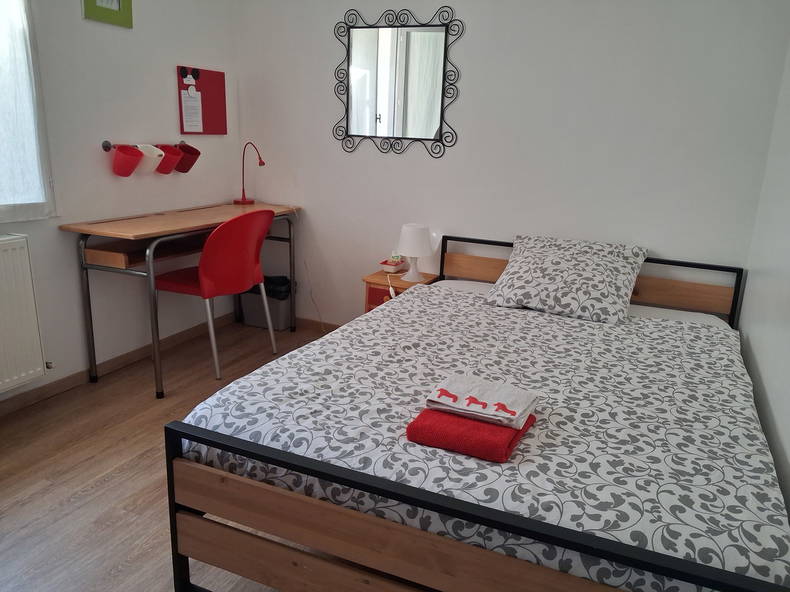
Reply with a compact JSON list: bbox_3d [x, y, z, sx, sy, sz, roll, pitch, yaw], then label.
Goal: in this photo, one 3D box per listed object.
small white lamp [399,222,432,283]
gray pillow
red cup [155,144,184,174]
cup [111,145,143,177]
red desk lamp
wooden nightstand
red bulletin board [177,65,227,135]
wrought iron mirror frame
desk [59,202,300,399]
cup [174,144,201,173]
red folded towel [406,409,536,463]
[{"bbox_3d":[0.106,-0.227,3.271,0.186,0.290,0.186,2,15,-1],"label":"small white lamp"},{"bbox_3d":[0.788,-0.090,2.848,0.640,0.150,0.520,9,43,22],"label":"gray pillow"},{"bbox_3d":[-1.174,-0.697,3.170,0.125,0.118,0.125,37,24,11],"label":"red cup"},{"bbox_3d":[-1.279,-0.637,2.930,0.125,0.118,0.125,37,24,11],"label":"cup"},{"bbox_3d":[-0.877,-0.742,3.716,0.222,0.368,0.115,11,17,28],"label":"red desk lamp"},{"bbox_3d":[0.029,0.121,3.413,0.316,0.461,0.330,9,16,22],"label":"wooden nightstand"},{"bbox_3d":[-1.065,-1.075,3.428,0.015,0.345,0.387,9,16,22],"label":"red bulletin board"},{"bbox_3d":[-0.001,-1.133,3.293,0.734,0.749,0.025,9,16,22],"label":"wrought iron mirror frame"},{"bbox_3d":[-1.016,-0.048,3.288,0.433,0.763,1.323,9,16,22],"label":"desk"},{"bbox_3d":[-1.121,-0.728,3.291,0.125,0.118,0.125,37,24,11],"label":"cup"},{"bbox_3d":[0.206,0.329,1.603,0.282,0.055,0.251,9,16,22],"label":"red folded towel"}]

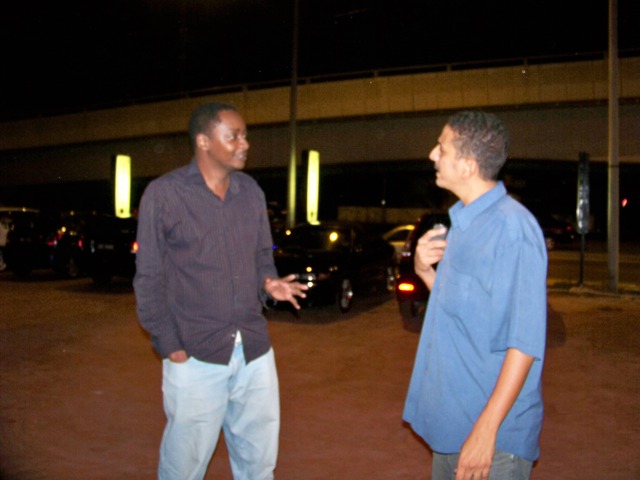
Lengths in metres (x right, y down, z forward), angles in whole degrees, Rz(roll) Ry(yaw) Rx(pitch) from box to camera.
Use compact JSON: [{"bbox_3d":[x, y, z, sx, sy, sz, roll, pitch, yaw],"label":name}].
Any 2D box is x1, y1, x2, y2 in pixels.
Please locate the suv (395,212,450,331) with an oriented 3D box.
[{"bbox_3d":[2.535,0.390,9.822,1.750,1.530,4.200,2,2,19],"label":"suv"}]

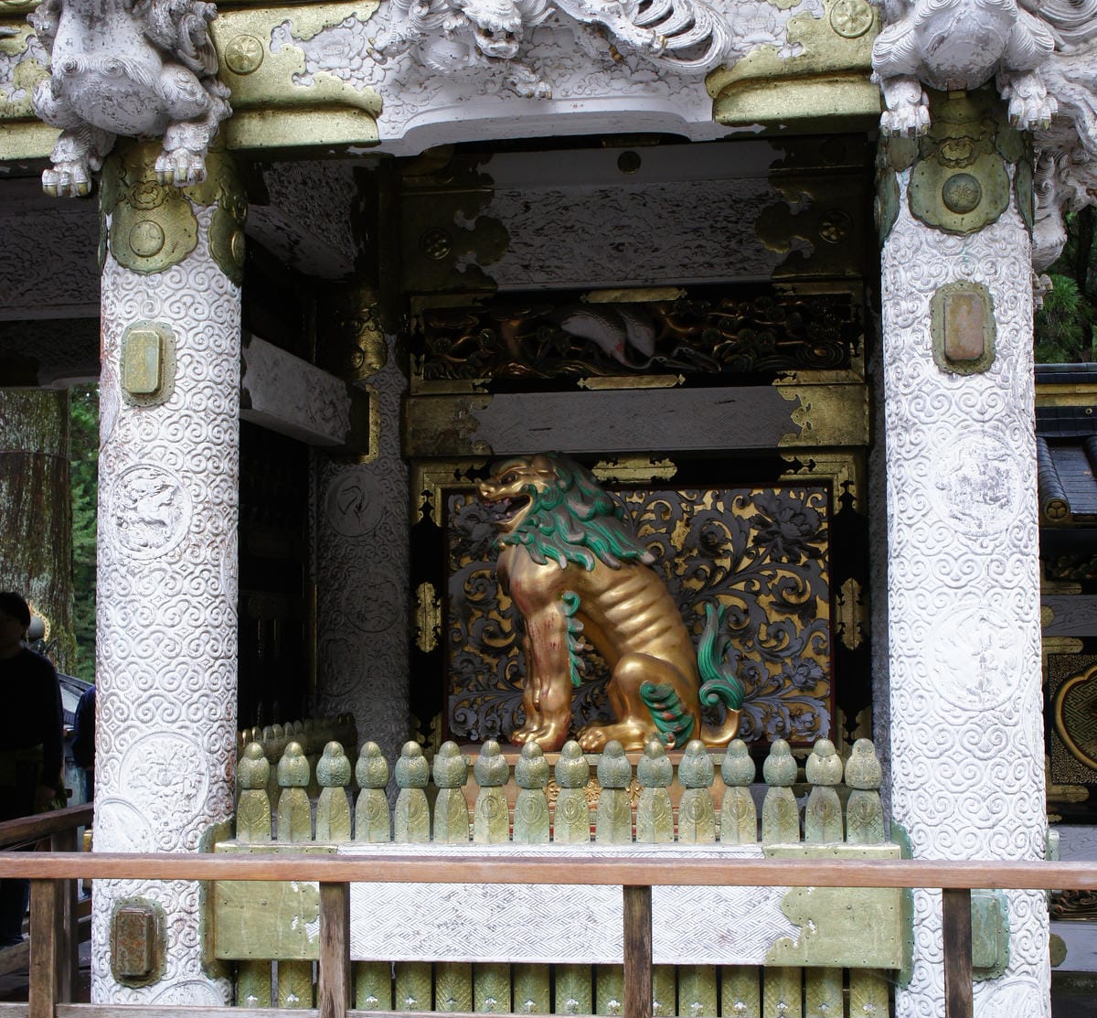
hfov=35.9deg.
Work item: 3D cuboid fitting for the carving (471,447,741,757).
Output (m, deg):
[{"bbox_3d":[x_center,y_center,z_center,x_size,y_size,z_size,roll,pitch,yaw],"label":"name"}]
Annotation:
[{"bbox_3d":[0.198,0.296,5.486,0.856,0.958,0.390,-1,-4,8],"label":"carving"}]

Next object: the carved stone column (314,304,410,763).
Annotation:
[{"bbox_3d":[-0.736,0.553,6.680,0.380,2.490,0.380,-1,-4,8],"label":"carved stone column"}]

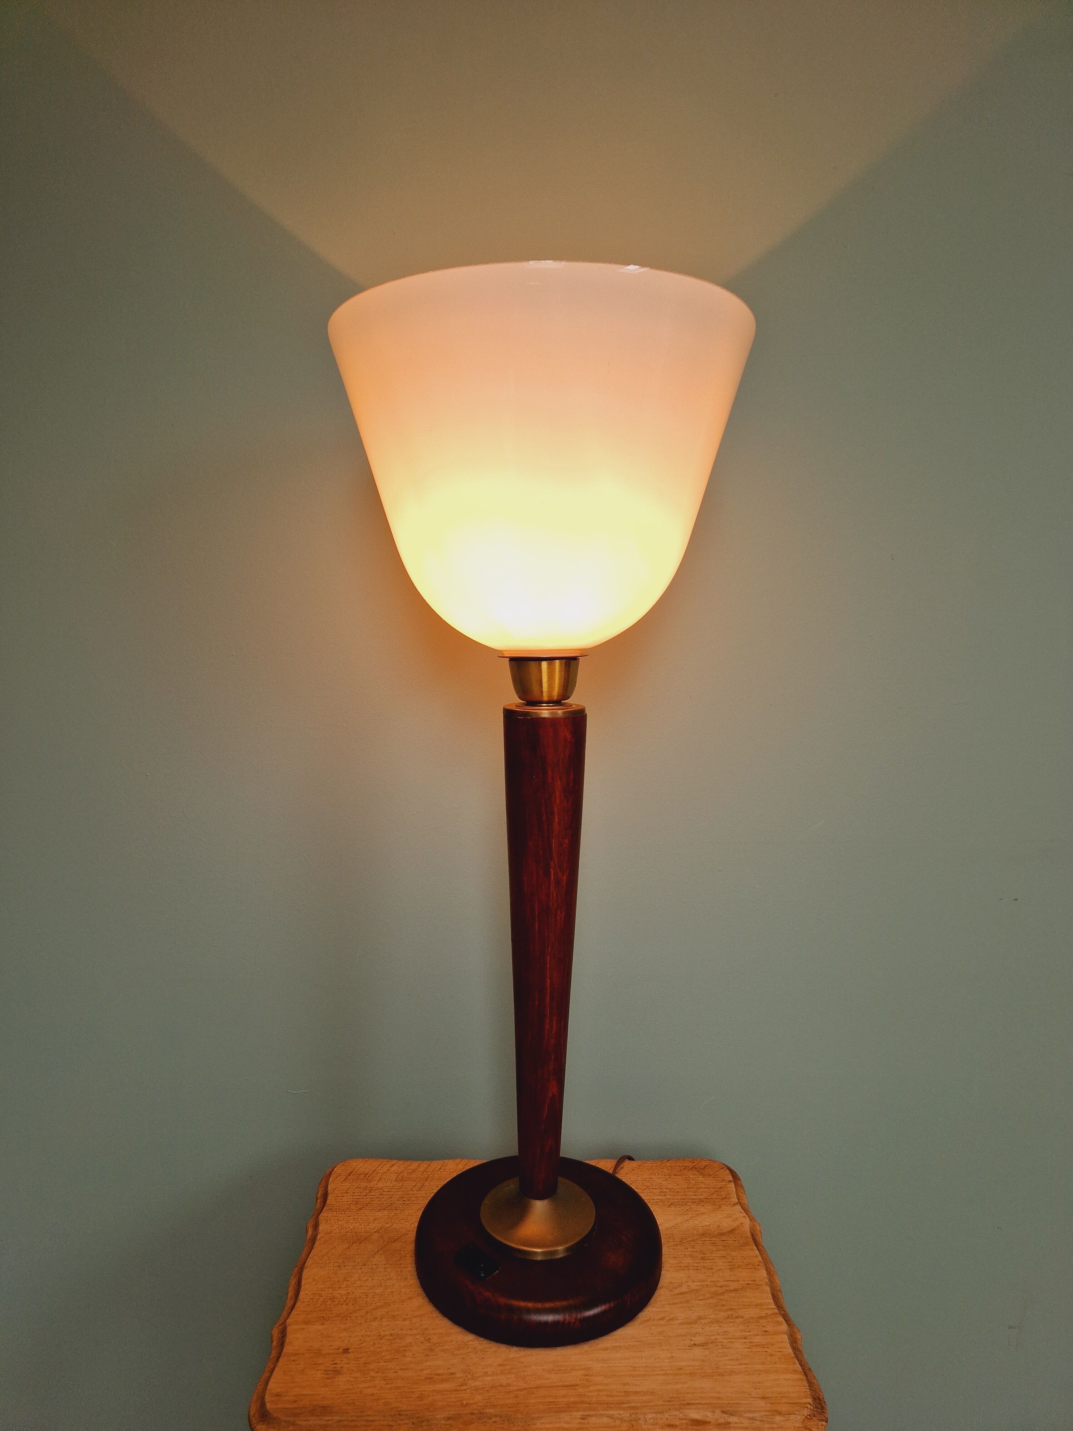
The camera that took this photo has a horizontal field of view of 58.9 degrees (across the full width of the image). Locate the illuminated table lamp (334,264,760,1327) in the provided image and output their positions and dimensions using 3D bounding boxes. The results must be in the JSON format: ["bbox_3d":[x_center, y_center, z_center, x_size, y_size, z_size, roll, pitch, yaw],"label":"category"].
[{"bbox_3d":[0.003,0.071,0.605,0.249,0.602,0.249,0,7,0],"label":"illuminated table lamp"}]

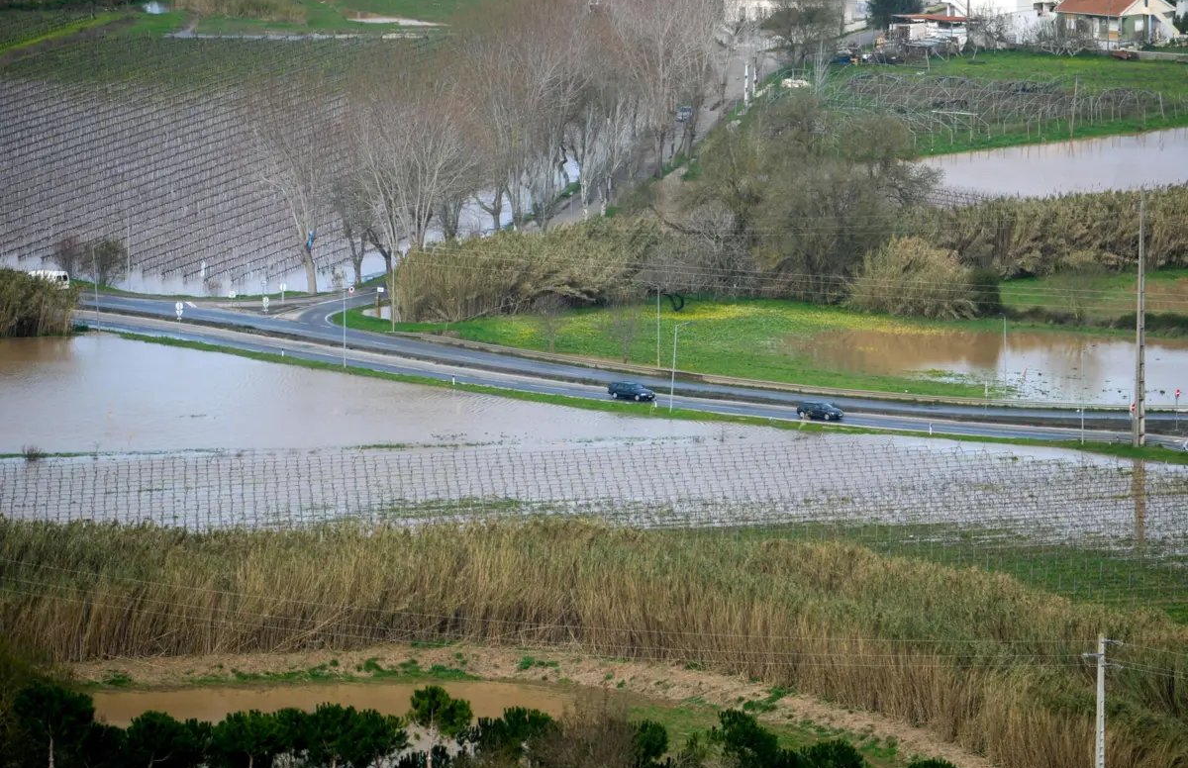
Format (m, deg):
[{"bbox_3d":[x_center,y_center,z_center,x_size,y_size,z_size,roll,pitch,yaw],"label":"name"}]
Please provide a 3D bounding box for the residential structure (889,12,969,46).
[{"bbox_3d":[40.252,-42.630,1300.000,8.300,3.300,5.000,5,9,33],"label":"residential structure"}]

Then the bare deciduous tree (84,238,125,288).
[{"bbox_3d":[-49.665,-12.303,1098.000,4.200,4.900,4.200,0,7,0],"label":"bare deciduous tree"}]

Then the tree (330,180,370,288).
[{"bbox_3d":[-24.807,-15.417,1098.000,4.400,10.800,4.400,0,7,0],"label":"tree"}]

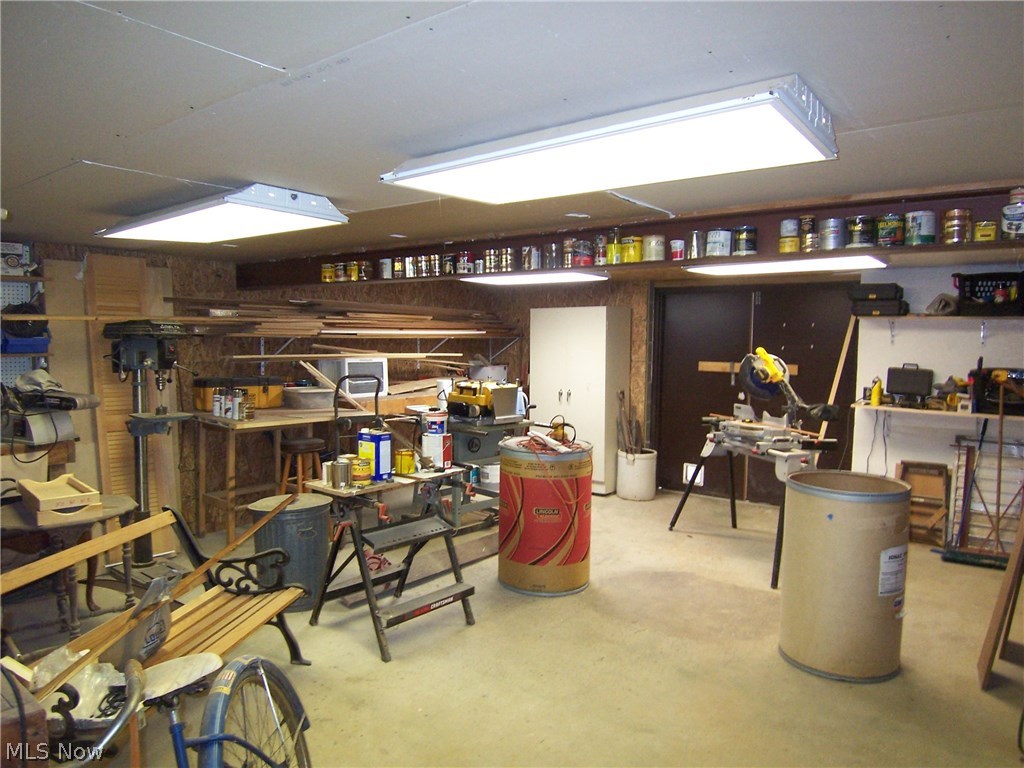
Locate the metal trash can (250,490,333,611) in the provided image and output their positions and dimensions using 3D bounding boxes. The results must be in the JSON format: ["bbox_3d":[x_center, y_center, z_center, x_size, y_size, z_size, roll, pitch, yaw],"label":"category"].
[{"bbox_3d":[-1.275,0.971,3.945,0.450,0.585,0.450,1,4,0],"label":"metal trash can"}]

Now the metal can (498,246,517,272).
[{"bbox_3d":[-0.025,-0.707,3.893,0.095,0.124,0.095,1,4,0],"label":"metal can"}]

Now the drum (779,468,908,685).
[{"bbox_3d":[1.581,0.884,3.253,0.530,0.855,0.530,3,5,37],"label":"drum"}]

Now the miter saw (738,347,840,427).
[{"bbox_3d":[1.902,0.060,4.886,0.720,0.630,0.560,-1,5,-18],"label":"miter saw"}]

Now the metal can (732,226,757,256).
[{"bbox_3d":[1.095,-0.664,3.200,0.106,0.132,0.106,3,5,37],"label":"metal can"}]

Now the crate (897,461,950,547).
[{"bbox_3d":[3.141,0.906,5.188,0.320,0.610,0.160,4,6,38],"label":"crate"}]

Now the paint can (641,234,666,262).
[{"bbox_3d":[0.724,-0.683,3.479,0.109,0.127,0.109,1,4,0],"label":"paint can"}]

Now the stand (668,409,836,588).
[{"bbox_3d":[1.726,0.758,4.843,0.560,0.930,1.330,-1,5,-18],"label":"stand"}]

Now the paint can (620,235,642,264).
[{"bbox_3d":[0.599,-0.671,3.405,0.106,0.116,0.106,1,4,0],"label":"paint can"}]

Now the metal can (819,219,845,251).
[{"bbox_3d":[1.330,-0.620,2.825,0.100,0.117,0.100,4,6,38],"label":"metal can"}]

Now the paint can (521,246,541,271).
[{"bbox_3d":[0.111,-0.719,3.942,0.108,0.126,0.108,1,4,0],"label":"paint can"}]

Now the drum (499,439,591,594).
[{"bbox_3d":[0.208,0.814,4.309,0.588,0.870,0.588,1,4,0],"label":"drum"}]

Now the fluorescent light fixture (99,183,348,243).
[{"bbox_3d":[-1.402,-0.795,3.228,1.215,0.105,0.605,3,5,38],"label":"fluorescent light fixture"}]

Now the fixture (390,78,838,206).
[{"bbox_3d":[0.248,-0.701,2.028,1.215,0.105,0.605,3,5,37],"label":"fixture"}]

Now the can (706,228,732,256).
[{"bbox_3d":[0.953,-0.648,3.131,0.108,0.114,0.108,4,6,38],"label":"can"}]

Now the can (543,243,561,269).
[{"bbox_3d":[0.219,-0.694,3.701,0.096,0.122,0.096,1,4,0],"label":"can"}]

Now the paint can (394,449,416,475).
[{"bbox_3d":[-0.565,0.412,3.600,0.108,0.125,0.108,1,4,0],"label":"paint can"}]

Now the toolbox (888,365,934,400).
[{"bbox_3d":[2.995,-0.034,5.114,0.291,0.228,0.100,3,5,37],"label":"toolbox"}]

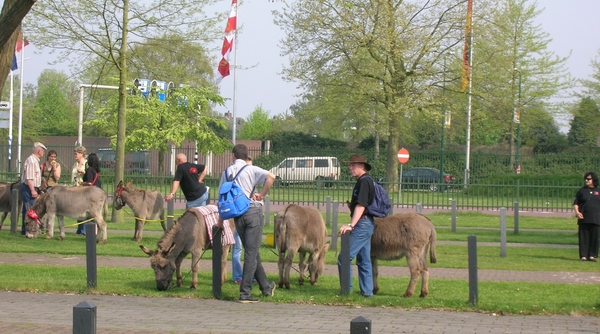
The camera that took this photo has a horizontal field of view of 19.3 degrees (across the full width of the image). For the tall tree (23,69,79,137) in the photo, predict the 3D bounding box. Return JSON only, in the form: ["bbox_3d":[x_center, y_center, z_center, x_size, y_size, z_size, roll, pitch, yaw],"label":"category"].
[{"bbox_3d":[-23.285,-4.293,165.000,5.200,9.800,5.200,2,0,0],"label":"tall tree"}]

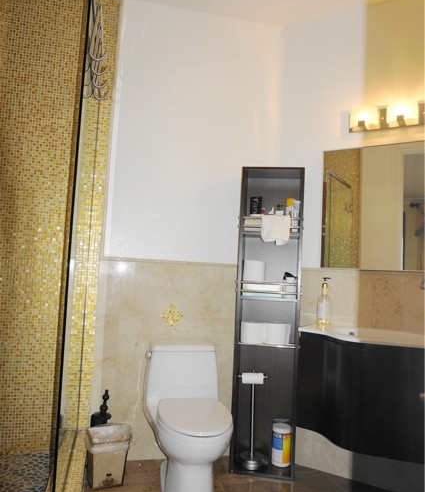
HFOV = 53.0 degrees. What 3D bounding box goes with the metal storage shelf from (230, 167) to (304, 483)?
[{"bbox_3d":[0.324,0.407,2.451,0.350,1.694,0.205,2,-4,9],"label":"metal storage shelf"}]

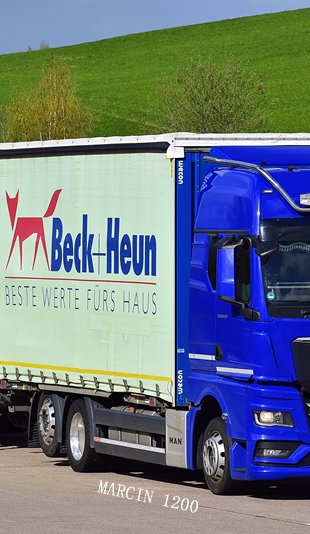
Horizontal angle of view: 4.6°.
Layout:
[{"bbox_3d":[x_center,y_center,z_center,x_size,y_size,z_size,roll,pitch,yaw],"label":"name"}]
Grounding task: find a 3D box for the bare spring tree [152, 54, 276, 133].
[{"bbox_3d":[2.000,-4.487,130.000,4.000,5.300,4.000,0,0,0],"label":"bare spring tree"}]

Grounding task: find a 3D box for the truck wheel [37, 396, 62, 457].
[{"bbox_3d":[-1.222,1.972,49.392,0.330,0.890,0.890,0,0,-19],"label":"truck wheel"}]

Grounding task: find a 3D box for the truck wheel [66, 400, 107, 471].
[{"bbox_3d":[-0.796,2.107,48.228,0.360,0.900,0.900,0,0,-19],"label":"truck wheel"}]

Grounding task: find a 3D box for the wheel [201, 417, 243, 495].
[{"bbox_3d":[0.826,2.131,43.572,0.330,0.890,0.890,0,0,-19],"label":"wheel"}]

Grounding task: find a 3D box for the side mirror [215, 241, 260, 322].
[{"bbox_3d":[0.855,0.147,42.597,0.330,0.860,0.260,0,0,-19],"label":"side mirror"}]

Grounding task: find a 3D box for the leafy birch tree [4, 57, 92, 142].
[{"bbox_3d":[-4.030,-4.855,145.000,3.300,6.000,3.300,0,0,0],"label":"leafy birch tree"}]

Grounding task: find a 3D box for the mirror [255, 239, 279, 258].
[{"bbox_3d":[1.230,-0.203,42.367,0.270,0.220,0.200,0,0,-19],"label":"mirror"}]

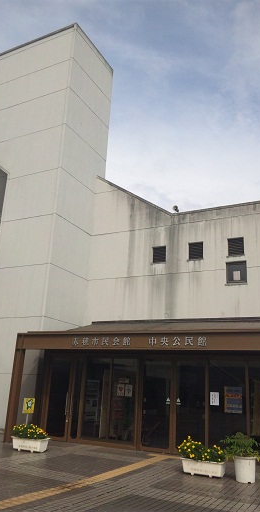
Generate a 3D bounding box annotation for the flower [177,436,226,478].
[{"bbox_3d":[1.330,3.644,7.795,0.892,0.626,0.423,-6,-19,27],"label":"flower"}]

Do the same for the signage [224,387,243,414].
[{"bbox_3d":[2.409,3.356,9.992,0.414,0.584,0.028,-6,-19,27],"label":"signage"}]

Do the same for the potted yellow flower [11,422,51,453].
[{"bbox_3d":[-2.185,4.048,9.564,0.874,0.552,0.414,-6,-19,27],"label":"potted yellow flower"}]

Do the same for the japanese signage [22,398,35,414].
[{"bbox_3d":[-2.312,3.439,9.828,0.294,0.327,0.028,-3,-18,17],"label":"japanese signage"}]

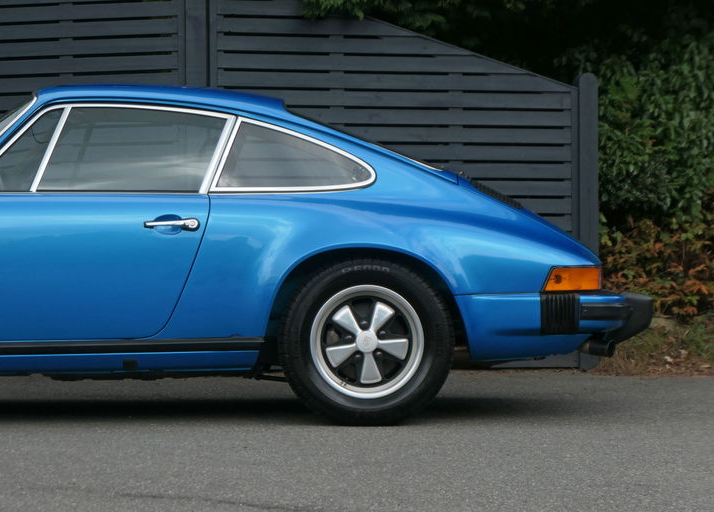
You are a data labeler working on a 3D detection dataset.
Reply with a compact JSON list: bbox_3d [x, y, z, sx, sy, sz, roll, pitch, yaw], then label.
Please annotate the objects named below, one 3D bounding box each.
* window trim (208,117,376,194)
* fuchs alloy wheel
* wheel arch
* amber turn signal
[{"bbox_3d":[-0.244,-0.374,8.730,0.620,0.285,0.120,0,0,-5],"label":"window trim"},{"bbox_3d":[0.034,0.312,8.670,0.640,0.630,0.200,0,0,-2],"label":"fuchs alloy wheel"},{"bbox_3d":[0.031,0.167,8.600,0.740,0.400,0.150,0,0,-2],"label":"wheel arch"},{"bbox_3d":[0.807,0.084,8.750,0.215,0.090,0.110,0,0,-10],"label":"amber turn signal"}]

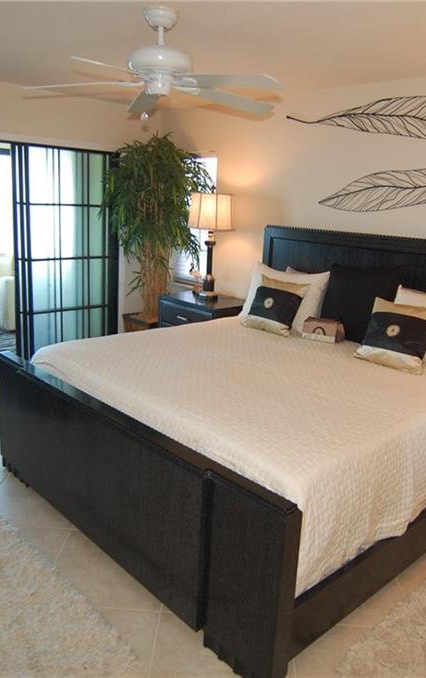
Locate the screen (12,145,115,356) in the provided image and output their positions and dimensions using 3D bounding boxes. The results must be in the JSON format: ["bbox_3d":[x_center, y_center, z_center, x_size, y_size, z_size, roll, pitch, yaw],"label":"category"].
[{"bbox_3d":[-1.397,-0.762,5.022,1.060,2.040,0.100,-11,19,-44],"label":"screen"}]

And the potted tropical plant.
[{"bbox_3d":[-0.525,-0.736,4.756,0.920,2.200,0.920,3,14,-1],"label":"potted tropical plant"}]

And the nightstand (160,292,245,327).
[{"bbox_3d":[-0.097,0.024,4.665,0.540,0.760,0.720,-11,19,-44],"label":"nightstand"}]

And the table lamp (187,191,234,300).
[{"bbox_3d":[-0.034,-0.831,4.517,0.400,0.950,0.400,3,14,-1],"label":"table lamp"}]

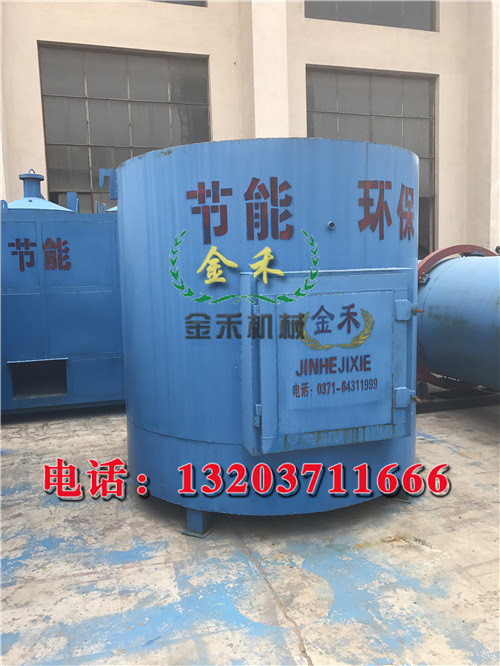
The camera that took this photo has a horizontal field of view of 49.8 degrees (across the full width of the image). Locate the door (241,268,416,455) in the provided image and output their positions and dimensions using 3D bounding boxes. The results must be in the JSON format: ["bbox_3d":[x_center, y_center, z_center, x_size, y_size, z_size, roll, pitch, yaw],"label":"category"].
[{"bbox_3d":[0.402,0.125,2.743,0.857,0.873,0.170,-3,6,-17],"label":"door"}]

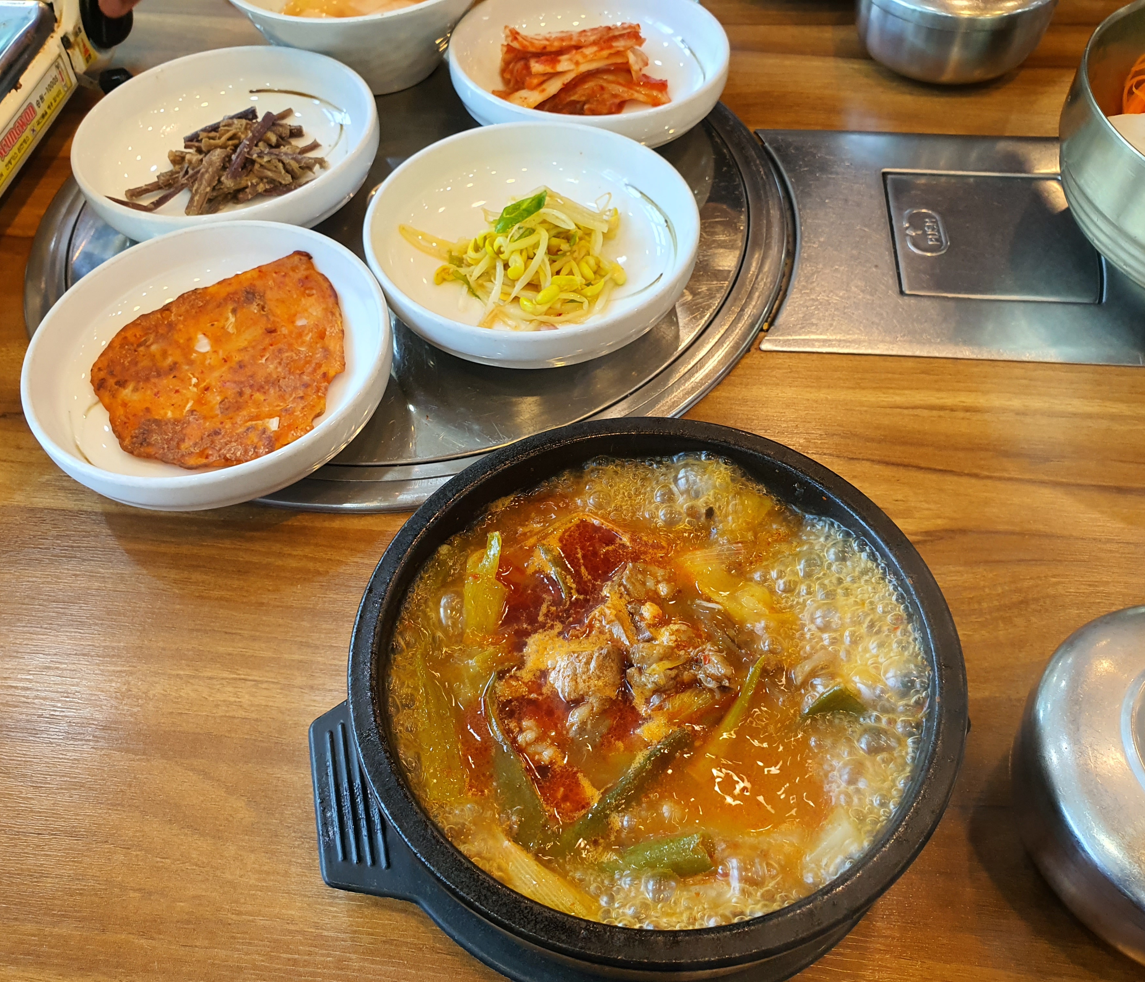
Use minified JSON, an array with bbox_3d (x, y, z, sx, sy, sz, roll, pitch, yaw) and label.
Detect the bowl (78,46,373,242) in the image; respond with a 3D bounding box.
[{"bbox_3d":[-0.163,-0.163,0.482,0.142,0.037,0.142,-1,54,0],"label":"bowl"}]

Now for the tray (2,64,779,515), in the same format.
[{"bbox_3d":[-0.079,-0.142,0.489,0.370,0.015,0.370,-1,54,0],"label":"tray"}]

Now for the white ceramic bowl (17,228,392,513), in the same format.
[{"bbox_3d":[-0.143,-0.048,0.399,0.143,0.037,0.143,0,54,1],"label":"white ceramic bowl"}]

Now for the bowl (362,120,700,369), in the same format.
[{"bbox_3d":[-0.017,-0.106,0.440,0.143,0.037,0.143,0,54,1],"label":"bowl"}]

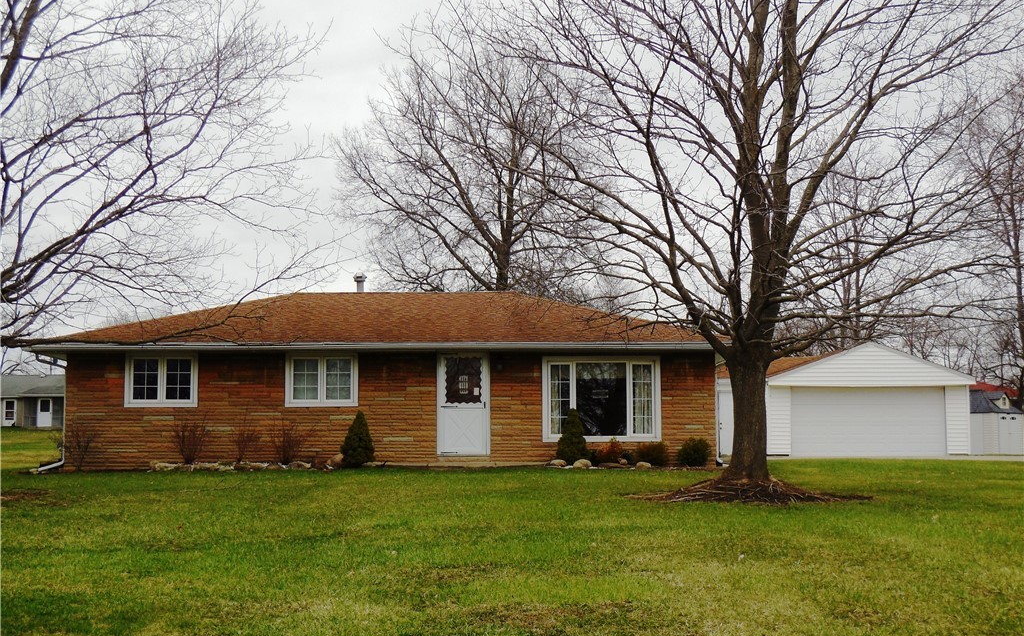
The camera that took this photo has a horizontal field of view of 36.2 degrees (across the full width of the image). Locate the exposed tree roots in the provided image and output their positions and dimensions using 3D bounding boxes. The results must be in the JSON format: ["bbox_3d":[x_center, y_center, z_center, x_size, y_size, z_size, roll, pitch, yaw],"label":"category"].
[{"bbox_3d":[3.366,2.344,21.374,3.120,0.330,2.600,0,-5,0],"label":"exposed tree roots"}]

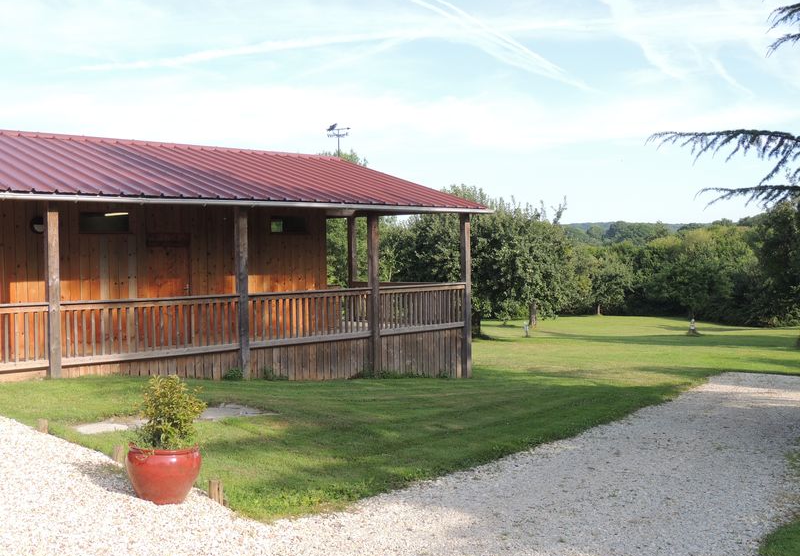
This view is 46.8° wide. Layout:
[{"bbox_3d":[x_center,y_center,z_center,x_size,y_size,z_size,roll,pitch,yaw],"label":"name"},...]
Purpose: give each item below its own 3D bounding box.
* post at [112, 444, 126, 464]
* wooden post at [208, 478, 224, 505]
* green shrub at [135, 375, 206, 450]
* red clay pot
[{"bbox_3d":[-2.310,1.451,7.600,0.100,0.175,0.100,-1,2,-14],"label":"post"},{"bbox_3d":[-1.251,1.465,6.300,0.100,0.180,0.100,-1,2,-14],"label":"wooden post"},{"bbox_3d":[-1.589,0.931,6.400,0.480,0.510,0.460,-1,2,-14],"label":"green shrub"},{"bbox_3d":[-1.637,1.343,6.400,0.515,0.395,0.515,-1,2,-14],"label":"red clay pot"}]

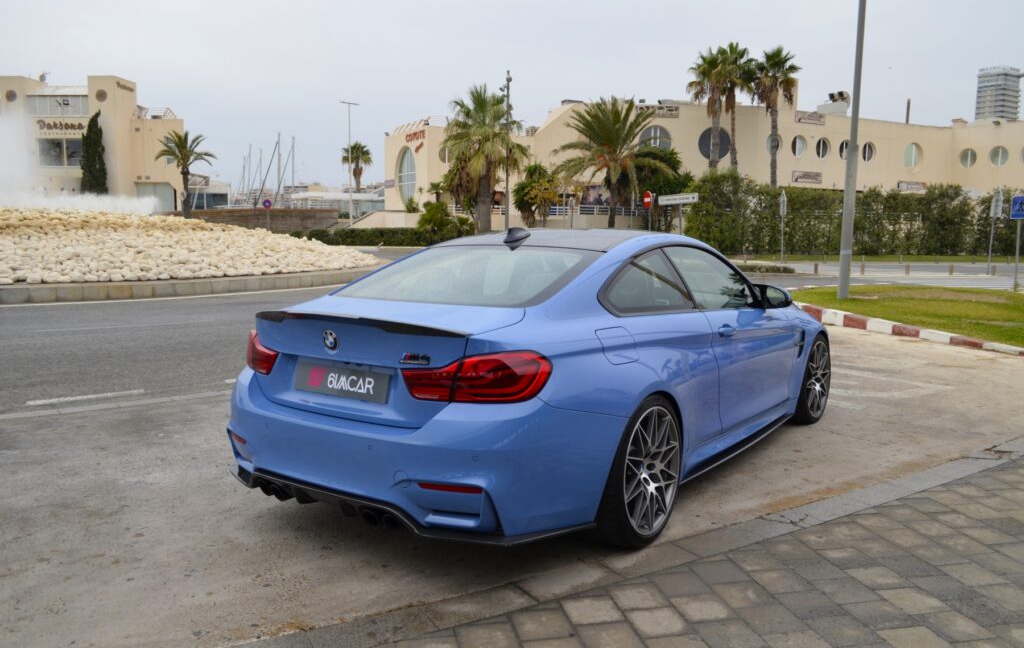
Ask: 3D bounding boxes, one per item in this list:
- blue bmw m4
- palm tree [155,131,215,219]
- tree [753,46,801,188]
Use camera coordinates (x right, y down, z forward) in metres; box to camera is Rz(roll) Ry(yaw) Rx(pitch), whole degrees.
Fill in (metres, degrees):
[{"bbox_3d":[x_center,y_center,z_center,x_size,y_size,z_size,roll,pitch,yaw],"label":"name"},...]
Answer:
[{"bbox_3d":[0.603,0.101,4.785,1.920,1.383,4.670,5,8,35],"label":"blue bmw m4"},{"bbox_3d":[-23.080,-9.840,54.000,4.230,7.300,4.230,1,6,0],"label":"palm tree"},{"bbox_3d":[18.500,-12.400,54.000,3.380,13.960,3.380,1,6,0],"label":"tree"}]

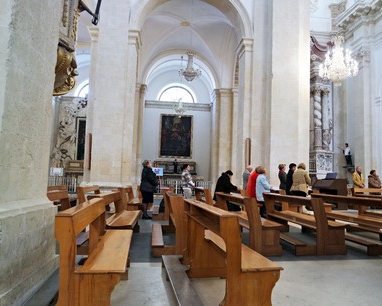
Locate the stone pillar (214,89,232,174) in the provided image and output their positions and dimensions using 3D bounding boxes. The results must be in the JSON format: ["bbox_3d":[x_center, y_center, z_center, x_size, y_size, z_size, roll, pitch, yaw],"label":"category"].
[{"bbox_3d":[2.062,-0.654,19.834,1.200,7.000,0.800,3,-5,-8],"label":"stone pillar"}]

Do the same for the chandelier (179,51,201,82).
[{"bbox_3d":[-0.022,-3.775,13.371,0.920,1.350,0.920,3,-5,-8],"label":"chandelier"}]

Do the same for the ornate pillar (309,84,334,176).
[{"bbox_3d":[9.211,-0.950,21.543,1.550,7.770,1.200,3,-5,-8],"label":"ornate pillar"}]

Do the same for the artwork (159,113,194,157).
[{"bbox_3d":[-1.067,-1.214,22.550,2.330,3.150,0.150,3,-5,-8],"label":"artwork"}]

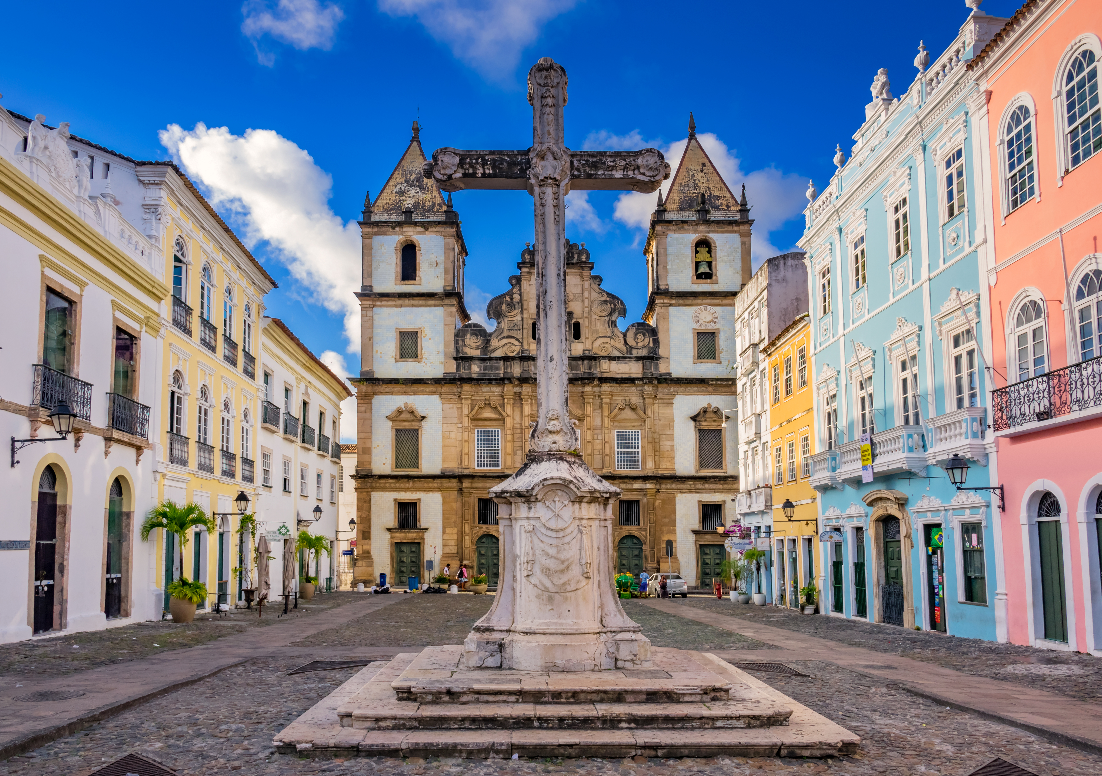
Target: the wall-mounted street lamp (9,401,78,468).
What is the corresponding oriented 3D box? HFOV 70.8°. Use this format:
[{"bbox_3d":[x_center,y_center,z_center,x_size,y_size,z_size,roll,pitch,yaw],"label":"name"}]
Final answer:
[{"bbox_3d":[-10.302,0.960,15.749,1.300,1.330,0.580,0,-11,-2],"label":"wall-mounted street lamp"}]

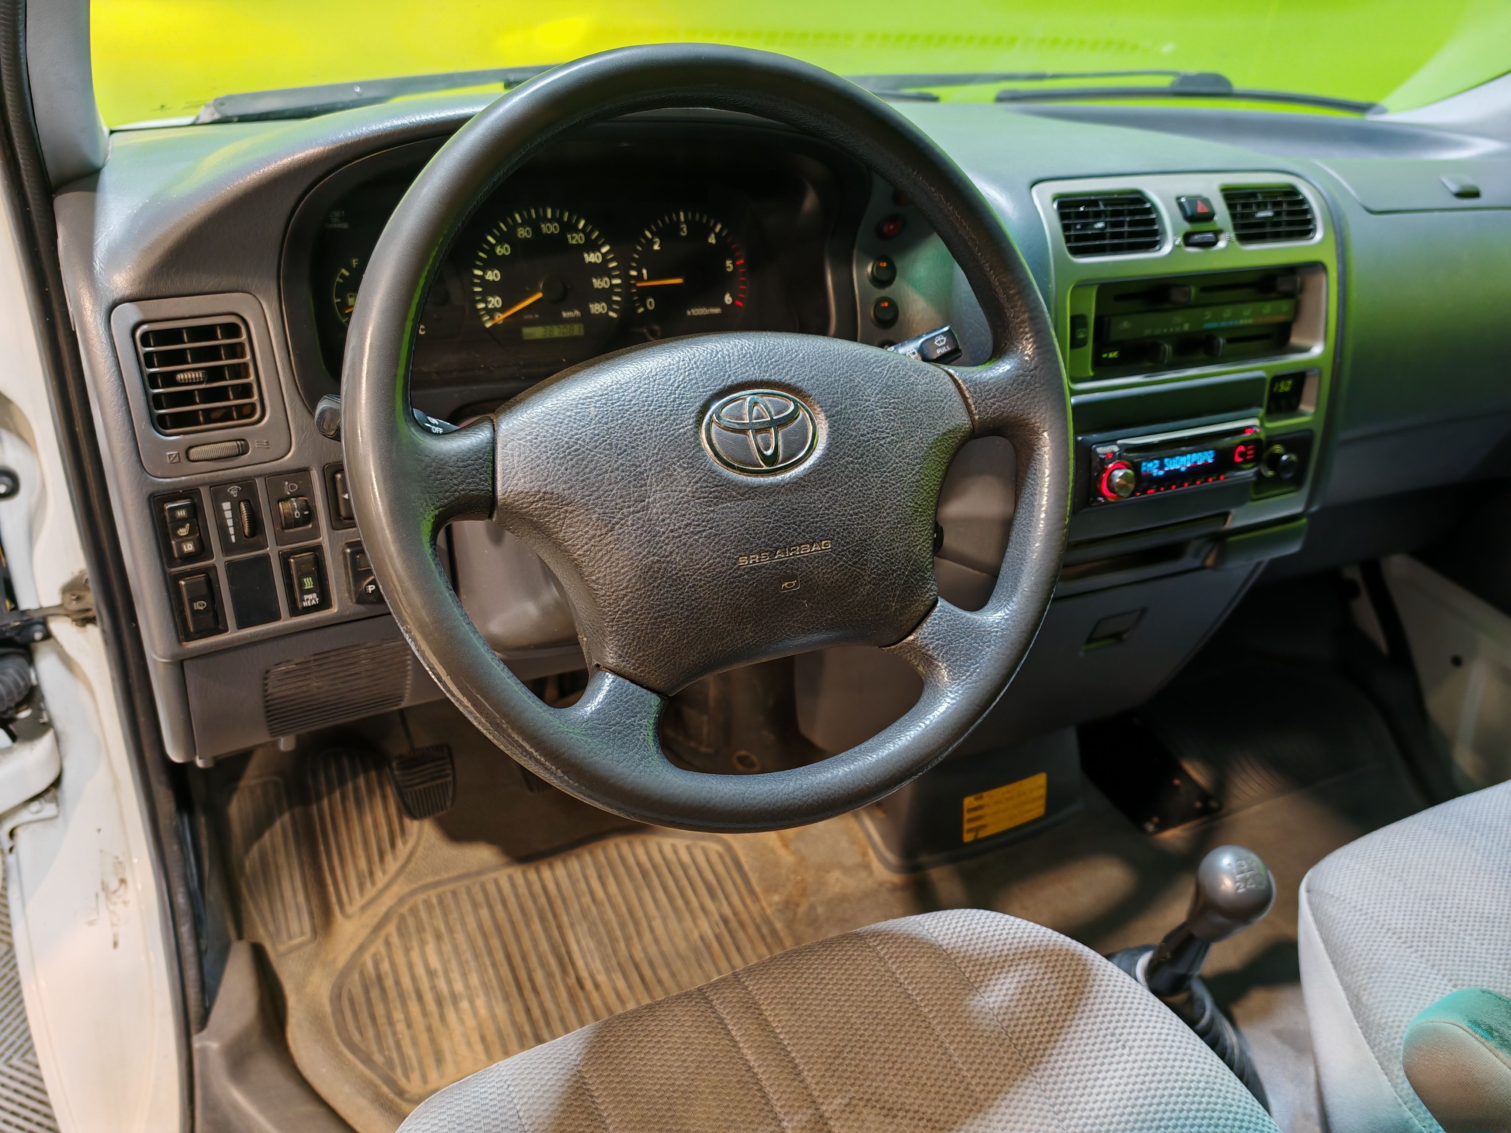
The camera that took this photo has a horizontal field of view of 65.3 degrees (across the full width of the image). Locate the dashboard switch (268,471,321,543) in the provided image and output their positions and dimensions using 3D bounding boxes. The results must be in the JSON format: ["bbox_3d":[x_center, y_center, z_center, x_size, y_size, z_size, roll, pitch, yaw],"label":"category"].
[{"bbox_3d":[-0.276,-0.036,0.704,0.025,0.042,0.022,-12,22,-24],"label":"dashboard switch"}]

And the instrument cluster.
[{"bbox_3d":[-0.095,-0.179,0.713,0.340,0.155,0.080,-12,13,-28],"label":"instrument cluster"}]

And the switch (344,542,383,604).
[{"bbox_3d":[-0.237,0.001,0.734,0.032,0.038,0.025,-12,22,-24],"label":"switch"}]

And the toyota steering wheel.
[{"bbox_3d":[-0.013,-0.063,0.613,0.390,0.390,0.095,-13,2,-25],"label":"toyota steering wheel"}]

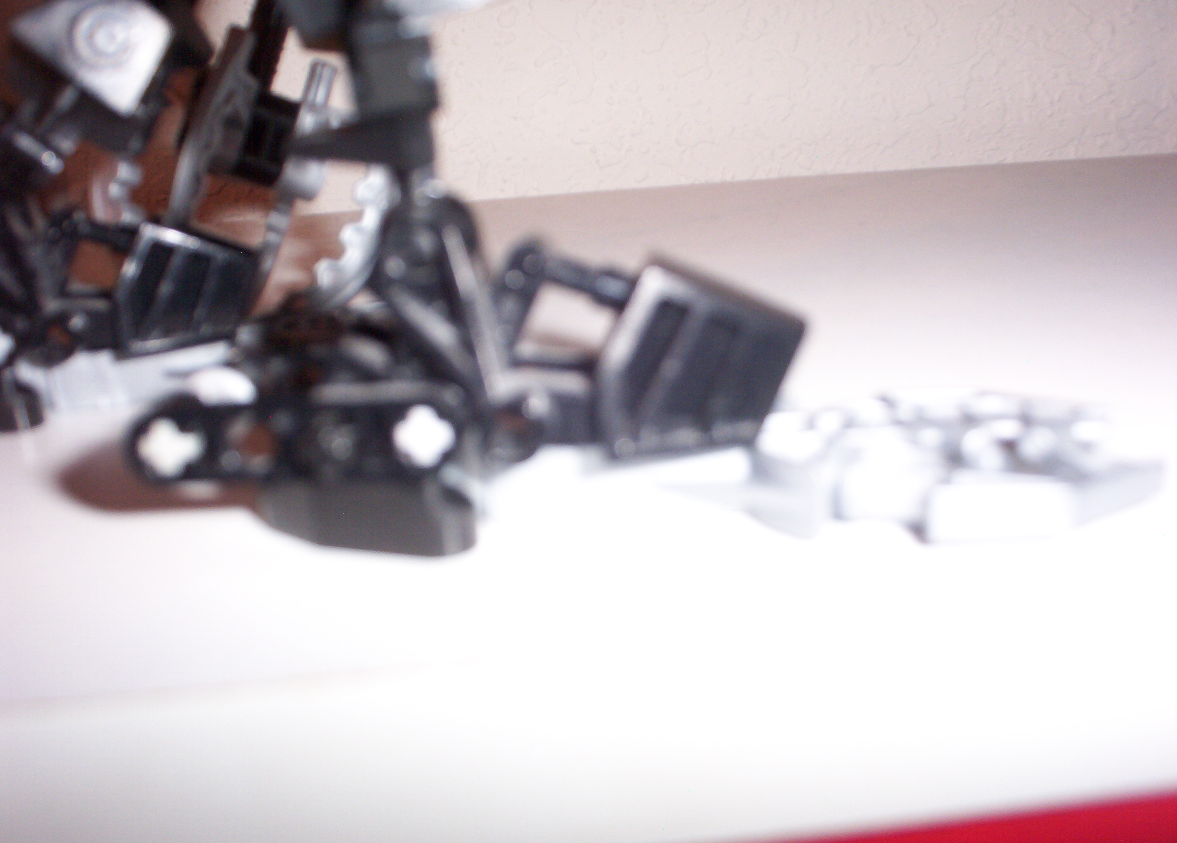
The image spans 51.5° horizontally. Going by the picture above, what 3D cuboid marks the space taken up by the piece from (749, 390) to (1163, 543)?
[{"bbox_3d":[0.038,0.004,0.125,0.040,0.009,0.023,-2,18,1],"label":"piece"}]

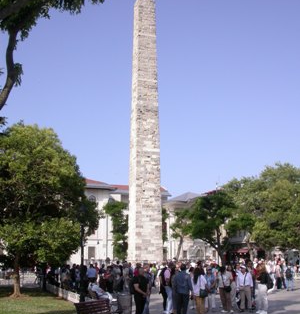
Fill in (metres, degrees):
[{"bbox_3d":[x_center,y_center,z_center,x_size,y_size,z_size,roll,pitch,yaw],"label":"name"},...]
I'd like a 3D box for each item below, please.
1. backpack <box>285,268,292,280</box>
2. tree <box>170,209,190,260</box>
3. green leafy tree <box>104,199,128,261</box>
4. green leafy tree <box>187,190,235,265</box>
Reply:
[{"bbox_3d":[7.926,6.684,25.128,0.370,0.540,0.240,-1,-13,3],"label":"backpack"},{"bbox_3d":[3.519,9.409,48.125,2.530,7.310,2.400,0,-13,0],"label":"tree"},{"bbox_3d":[-4.133,9.927,54.176,3.450,9.160,3.280,0,-13,0],"label":"green leafy tree"},{"bbox_3d":[5.606,7.046,39.434,4.660,7.870,4.430,0,-13,0],"label":"green leafy tree"}]

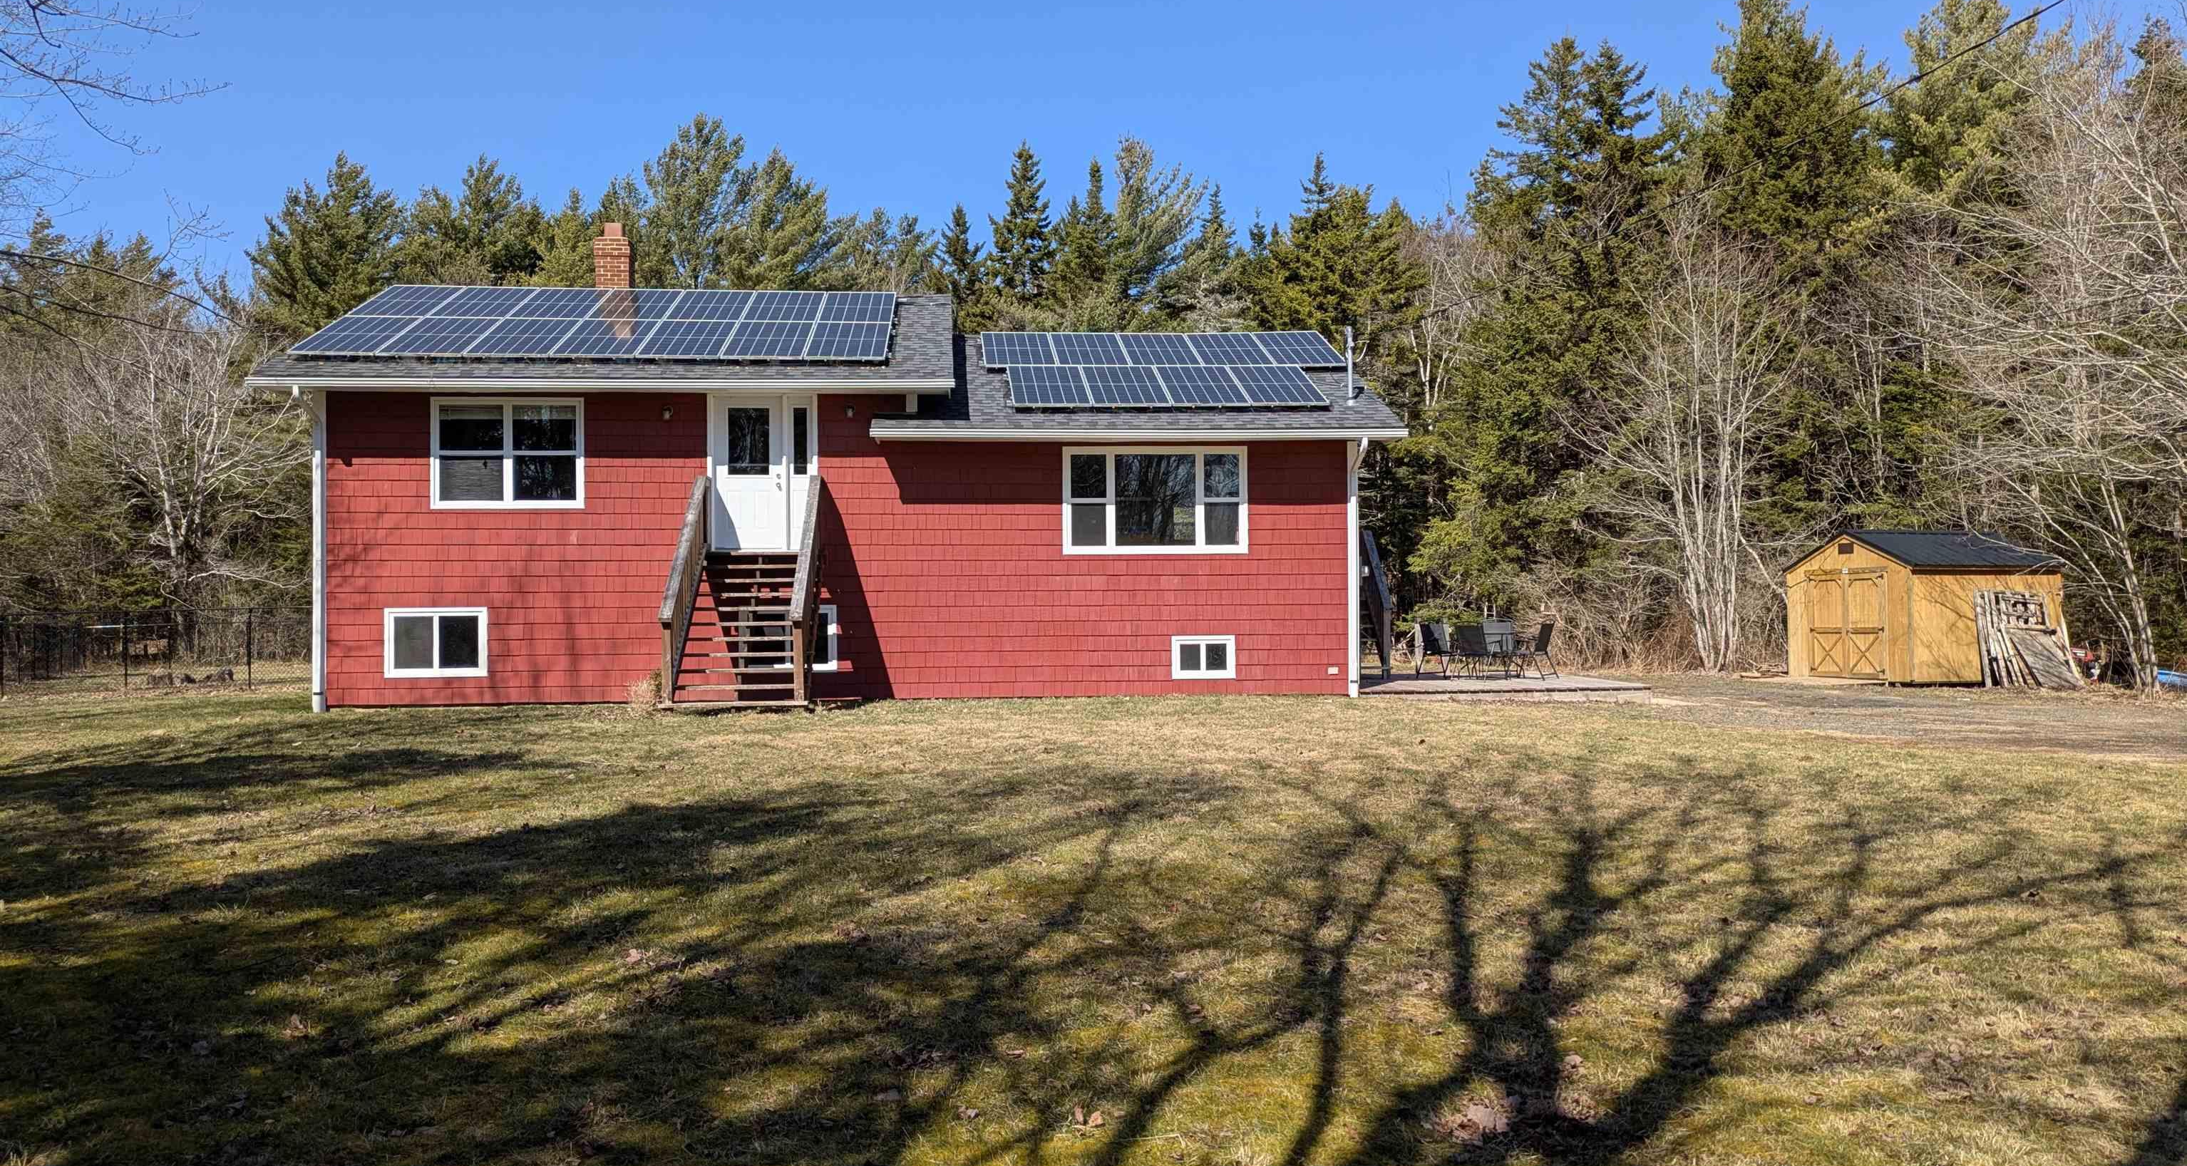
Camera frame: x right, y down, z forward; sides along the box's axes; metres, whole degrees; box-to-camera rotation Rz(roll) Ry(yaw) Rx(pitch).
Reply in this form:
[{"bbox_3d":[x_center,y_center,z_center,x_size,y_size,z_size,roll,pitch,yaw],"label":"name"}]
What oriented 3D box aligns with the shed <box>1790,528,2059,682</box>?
[{"bbox_3d":[14.098,0.346,26.885,3.750,2.470,2.550,0,0,-25],"label":"shed"}]

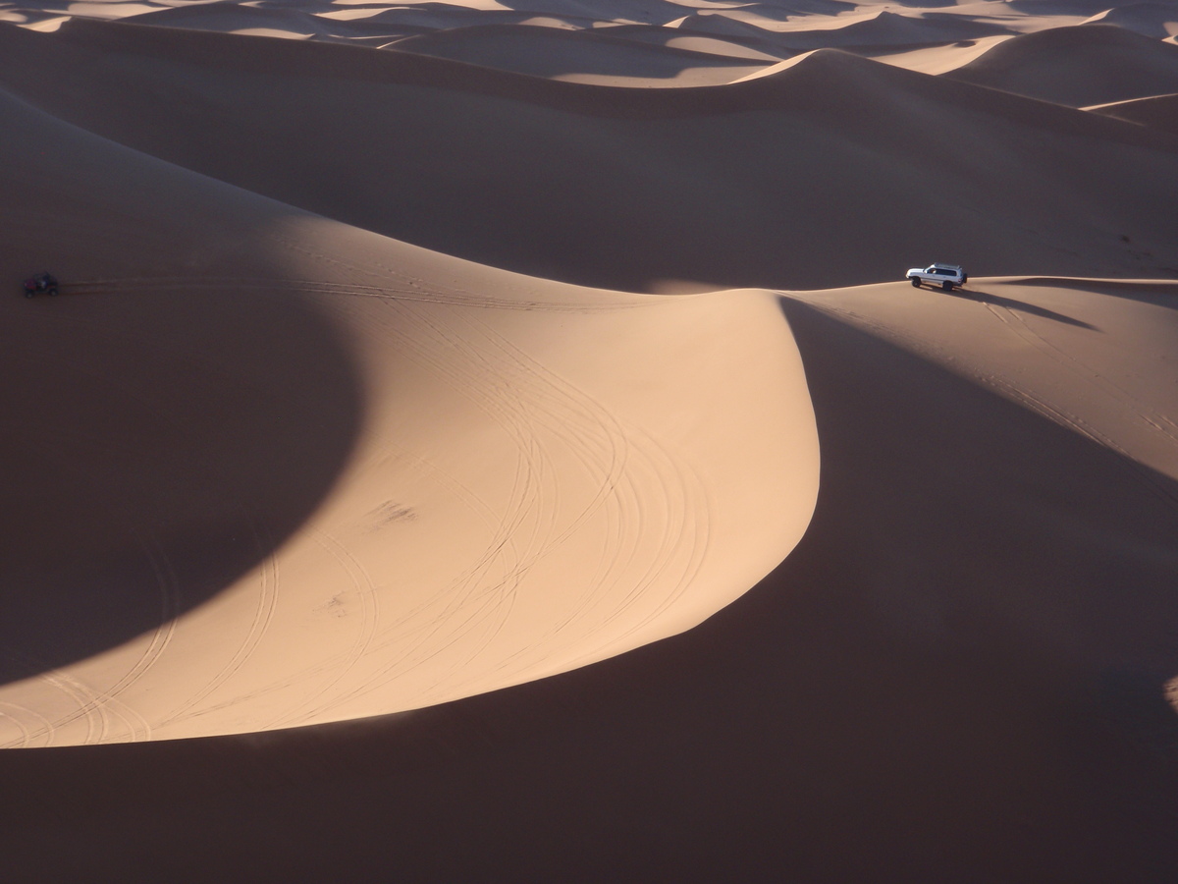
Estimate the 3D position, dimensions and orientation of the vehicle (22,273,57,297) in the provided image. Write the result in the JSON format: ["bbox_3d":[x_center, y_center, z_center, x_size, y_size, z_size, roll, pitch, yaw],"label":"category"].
[{"bbox_3d":[-48.350,-13.803,306.000,2.920,1.850,1.520,-6,34,-17],"label":"vehicle"}]

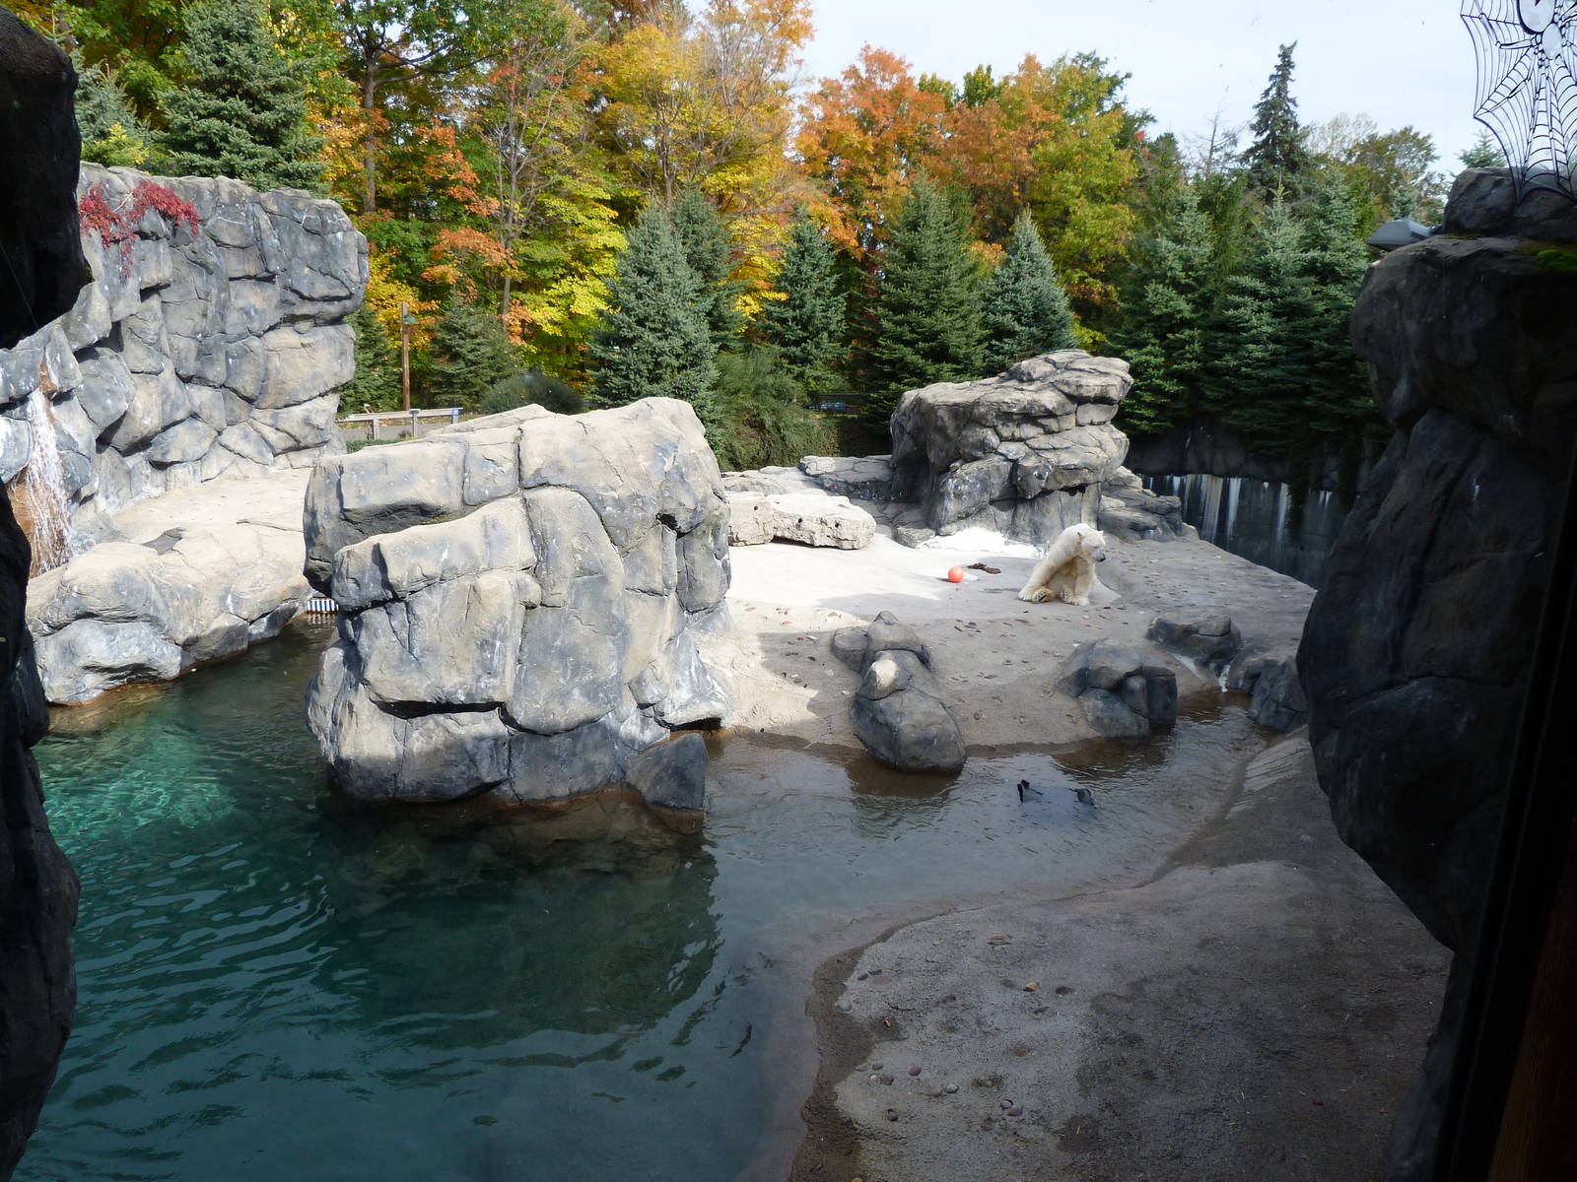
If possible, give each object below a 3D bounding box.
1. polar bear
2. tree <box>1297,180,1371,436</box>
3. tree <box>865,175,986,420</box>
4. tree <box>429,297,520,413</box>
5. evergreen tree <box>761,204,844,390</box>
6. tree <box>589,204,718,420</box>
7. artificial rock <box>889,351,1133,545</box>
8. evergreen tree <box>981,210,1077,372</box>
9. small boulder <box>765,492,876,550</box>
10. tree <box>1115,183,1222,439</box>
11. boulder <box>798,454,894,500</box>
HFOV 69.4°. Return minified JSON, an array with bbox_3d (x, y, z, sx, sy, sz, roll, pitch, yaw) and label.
[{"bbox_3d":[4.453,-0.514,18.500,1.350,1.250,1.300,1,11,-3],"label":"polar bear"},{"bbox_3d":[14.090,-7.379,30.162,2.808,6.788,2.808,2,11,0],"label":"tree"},{"bbox_3d":[3.844,-8.527,33.701,3.570,7.184,3.570,2,11,0],"label":"tree"},{"bbox_3d":[-12.650,-9.442,45.460,3.651,4.720,3.651,2,11,0],"label":"tree"},{"bbox_3d":[0.435,-8.576,35.000,2.750,6.500,2.750,3,13,0],"label":"evergreen tree"},{"bbox_3d":[-3.317,-6.406,28.000,3.100,6.100,3.100,3,13,0],"label":"tree"},{"bbox_3d":[4.214,-2.711,21.700,4.200,3.600,3.100,5,13,12],"label":"artificial rock"},{"bbox_3d":[6.654,-7.944,32.551,2.908,5.650,2.908,2,11,0],"label":"evergreen tree"},{"bbox_3d":[0.571,-1.310,20.700,1.900,0.750,1.300,6,13,15],"label":"small boulder"},{"bbox_3d":[9.511,-6.952,28.500,2.800,6.200,2.800,3,13,0],"label":"tree"},{"bbox_3d":[1.621,-2.753,27.500,2.500,1.000,1.800,2,11,0],"label":"boulder"}]

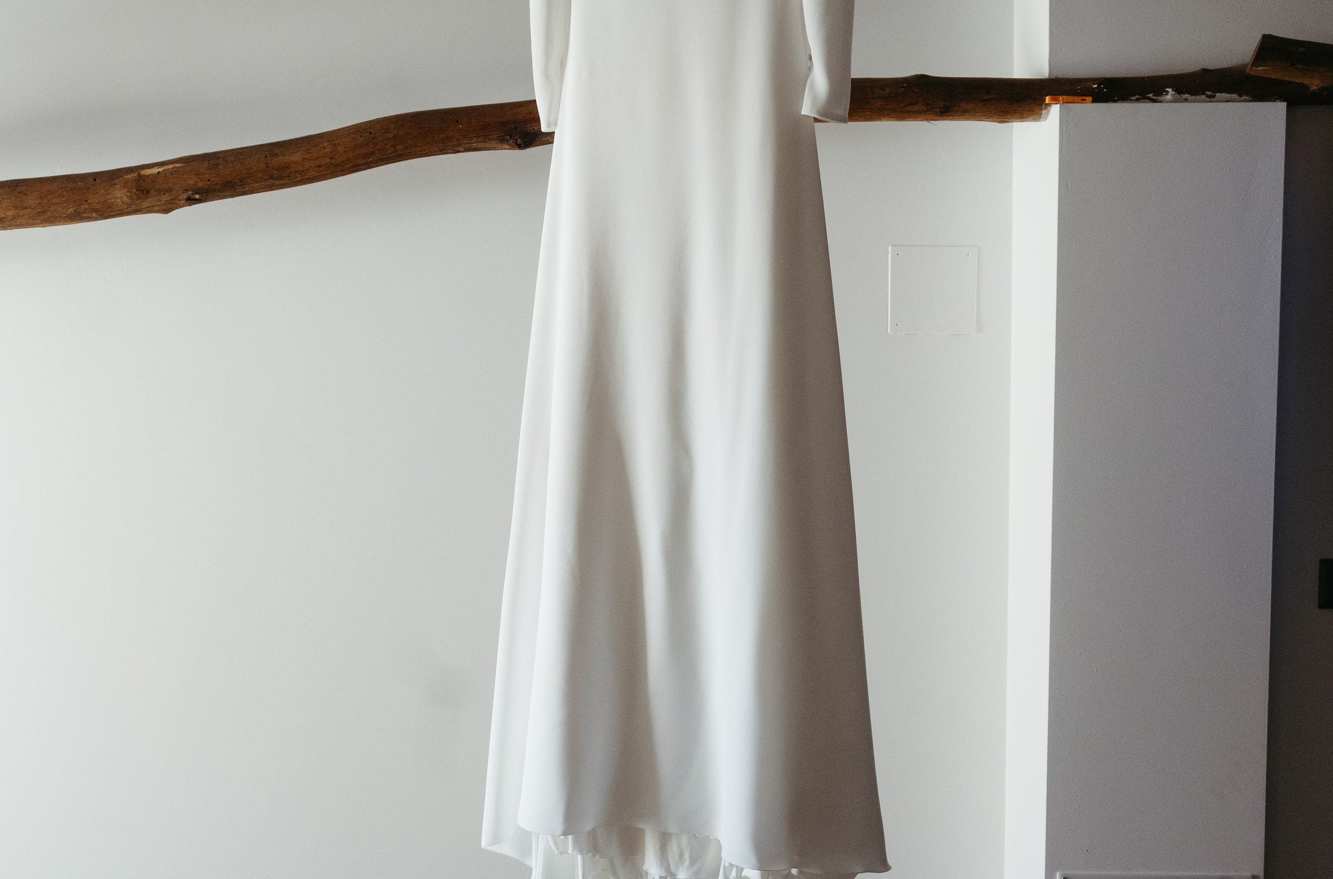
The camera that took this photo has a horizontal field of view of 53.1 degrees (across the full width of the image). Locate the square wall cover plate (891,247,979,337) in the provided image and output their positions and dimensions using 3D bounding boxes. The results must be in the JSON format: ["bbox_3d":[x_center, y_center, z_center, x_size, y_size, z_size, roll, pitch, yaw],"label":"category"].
[{"bbox_3d":[0.436,-0.243,2.171,0.145,0.143,0.012,-1,4,0],"label":"square wall cover plate"}]

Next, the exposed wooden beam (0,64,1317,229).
[{"bbox_3d":[0.005,-0.460,1.960,1.986,0.122,0.095,-5,4,-1],"label":"exposed wooden beam"}]

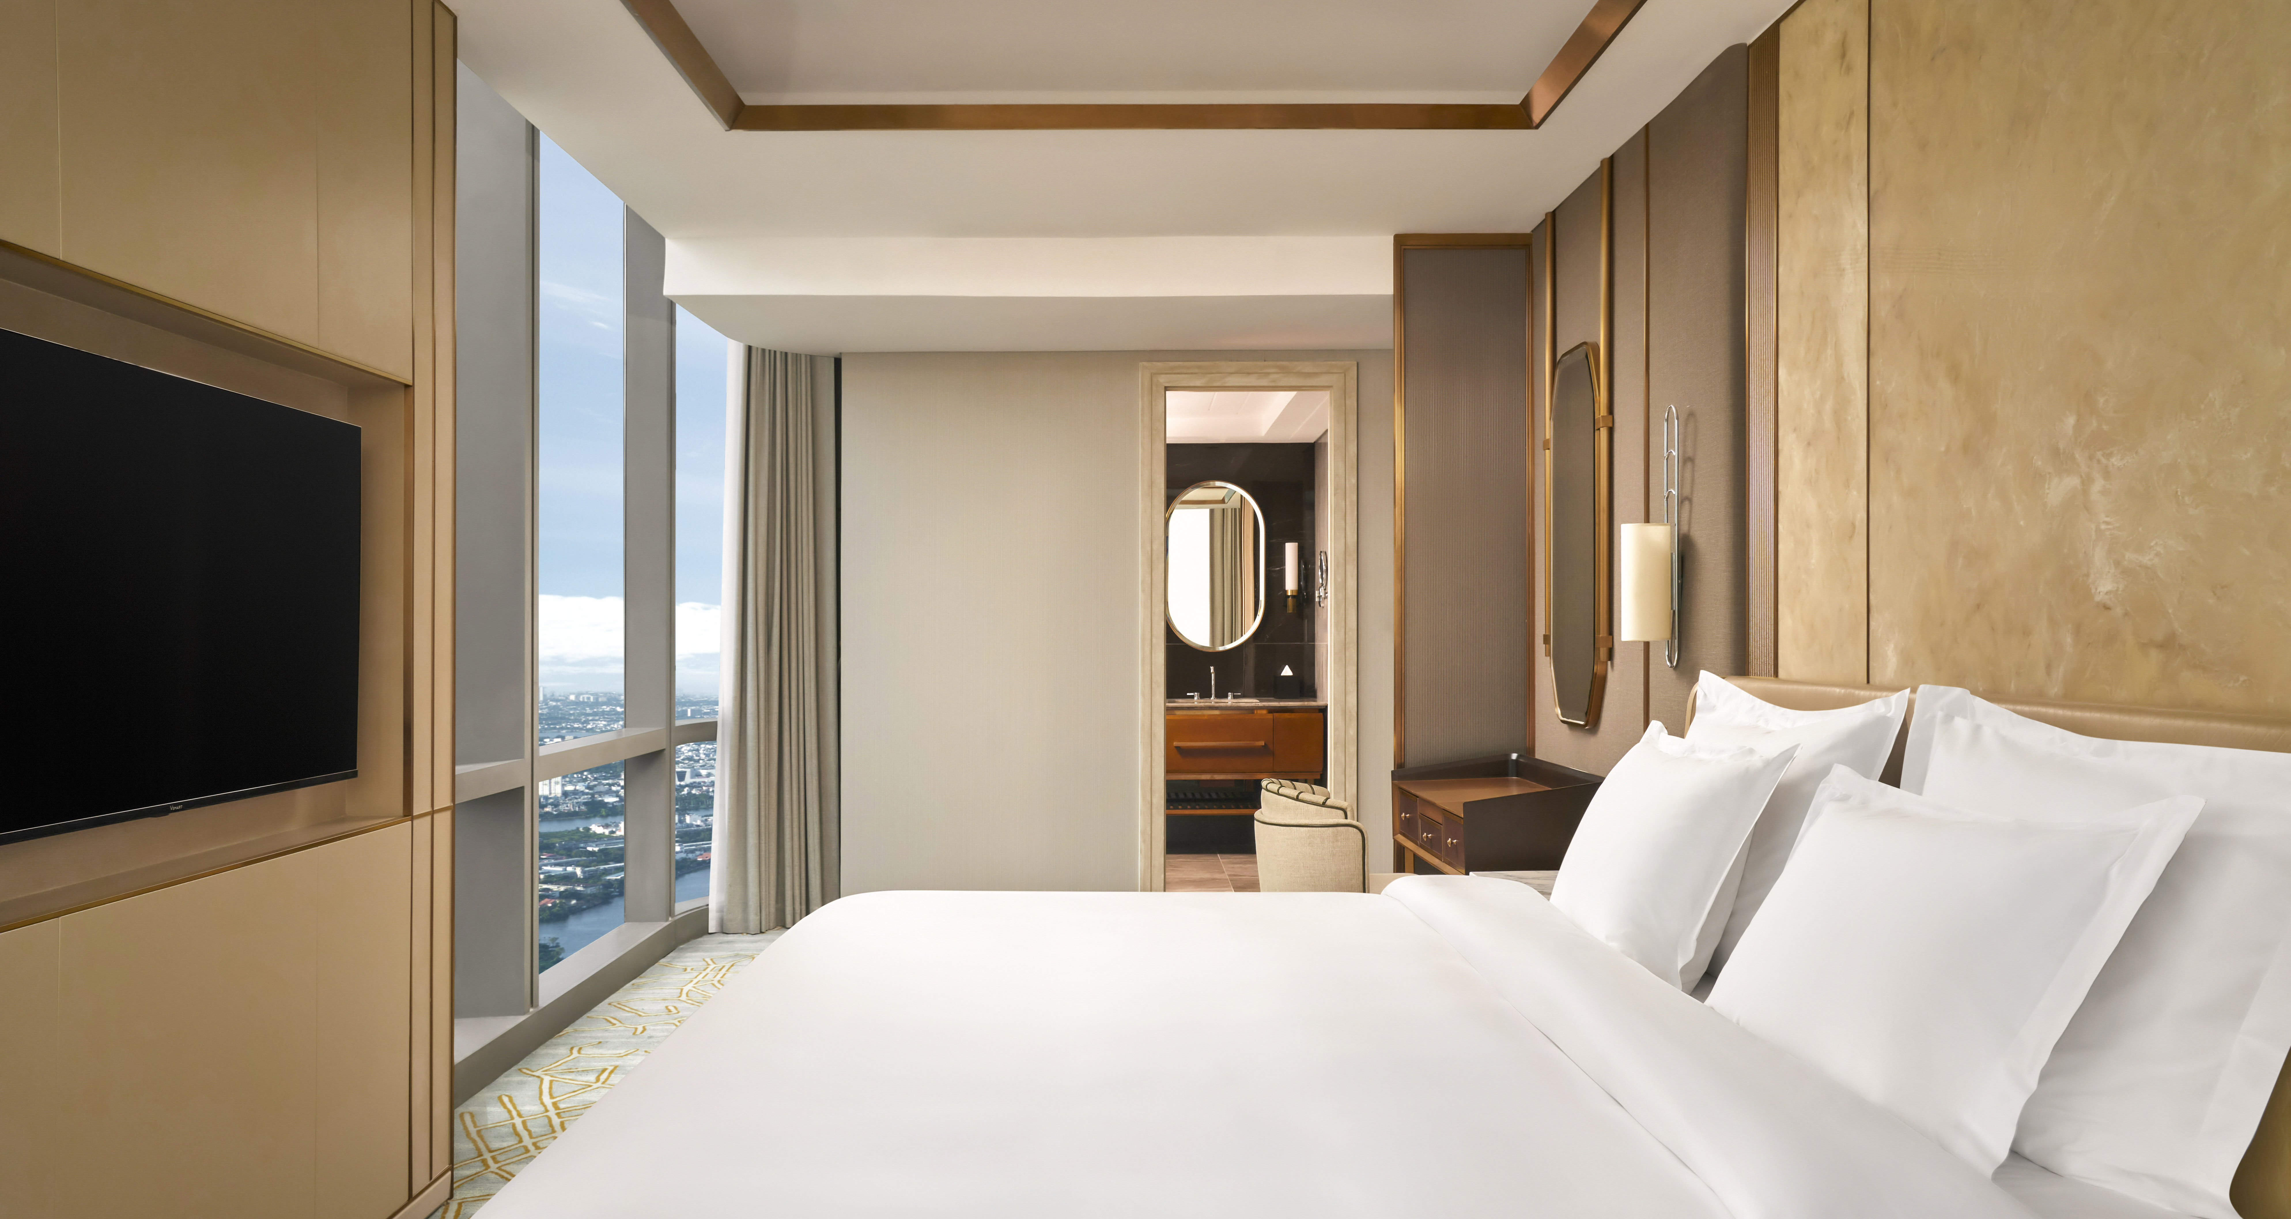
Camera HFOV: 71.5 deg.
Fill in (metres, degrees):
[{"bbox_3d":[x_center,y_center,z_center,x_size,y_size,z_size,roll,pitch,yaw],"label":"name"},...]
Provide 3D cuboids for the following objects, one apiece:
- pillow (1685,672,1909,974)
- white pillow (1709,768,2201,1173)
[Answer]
[{"bbox_3d":[1.198,0.418,3.167,0.190,0.560,0.940,16,-1,-1],"label":"pillow"},{"bbox_3d":[1.049,0.446,2.214,0.200,0.500,0.870,27,-1,-1],"label":"white pillow"}]

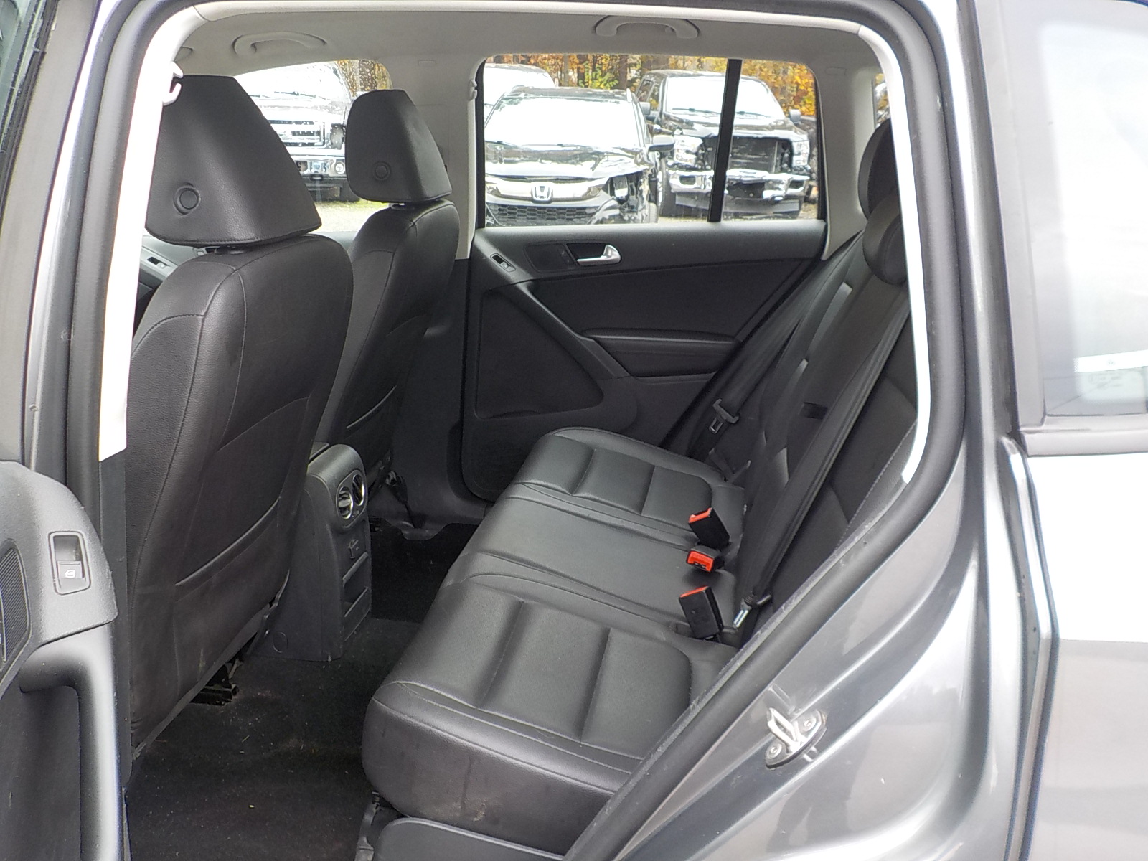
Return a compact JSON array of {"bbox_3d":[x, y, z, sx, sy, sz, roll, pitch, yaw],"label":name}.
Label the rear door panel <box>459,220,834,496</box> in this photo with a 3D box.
[{"bbox_3d":[0.142,-0.141,2.511,0.890,0.750,0.130,3,18,9],"label":"rear door panel"}]

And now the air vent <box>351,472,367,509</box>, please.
[{"bbox_3d":[-0.437,0.121,1.984,0.020,0.062,0.054,-15,14,14],"label":"air vent"}]

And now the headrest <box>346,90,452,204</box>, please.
[{"bbox_3d":[-0.374,-0.601,2.098,0.150,0.225,0.275,3,18,9],"label":"headrest"}]

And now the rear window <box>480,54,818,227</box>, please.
[{"bbox_3d":[0.164,-0.669,2.323,0.780,0.398,0.030,3,33,9],"label":"rear window"}]

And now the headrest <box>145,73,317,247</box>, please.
[{"bbox_3d":[-0.495,-0.383,1.415,0.150,0.225,0.275,3,18,9],"label":"headrest"}]

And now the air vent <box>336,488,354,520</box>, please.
[{"bbox_3d":[-0.449,0.143,1.932,0.020,0.062,0.054,-15,14,14],"label":"air vent"}]

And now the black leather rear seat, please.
[{"bbox_3d":[0.223,-0.078,1.772,0.880,0.950,1.330,3,18,9],"label":"black leather rear seat"}]

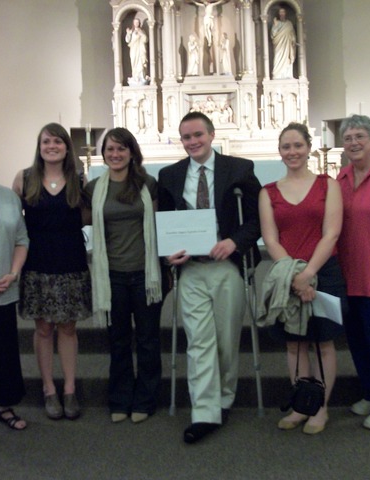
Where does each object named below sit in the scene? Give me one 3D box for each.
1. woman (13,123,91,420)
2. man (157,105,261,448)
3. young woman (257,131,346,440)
[{"bbox_3d":[-0.793,0.172,3.536,0.470,1.727,0.320,-2,4,-12],"label":"woman"},{"bbox_3d":[0.132,0.171,3.254,0.550,1.722,0.480,-1,4,8],"label":"man"},{"bbox_3d":[0.639,0.204,3.180,0.460,1.642,0.370,0,5,14],"label":"young woman"}]

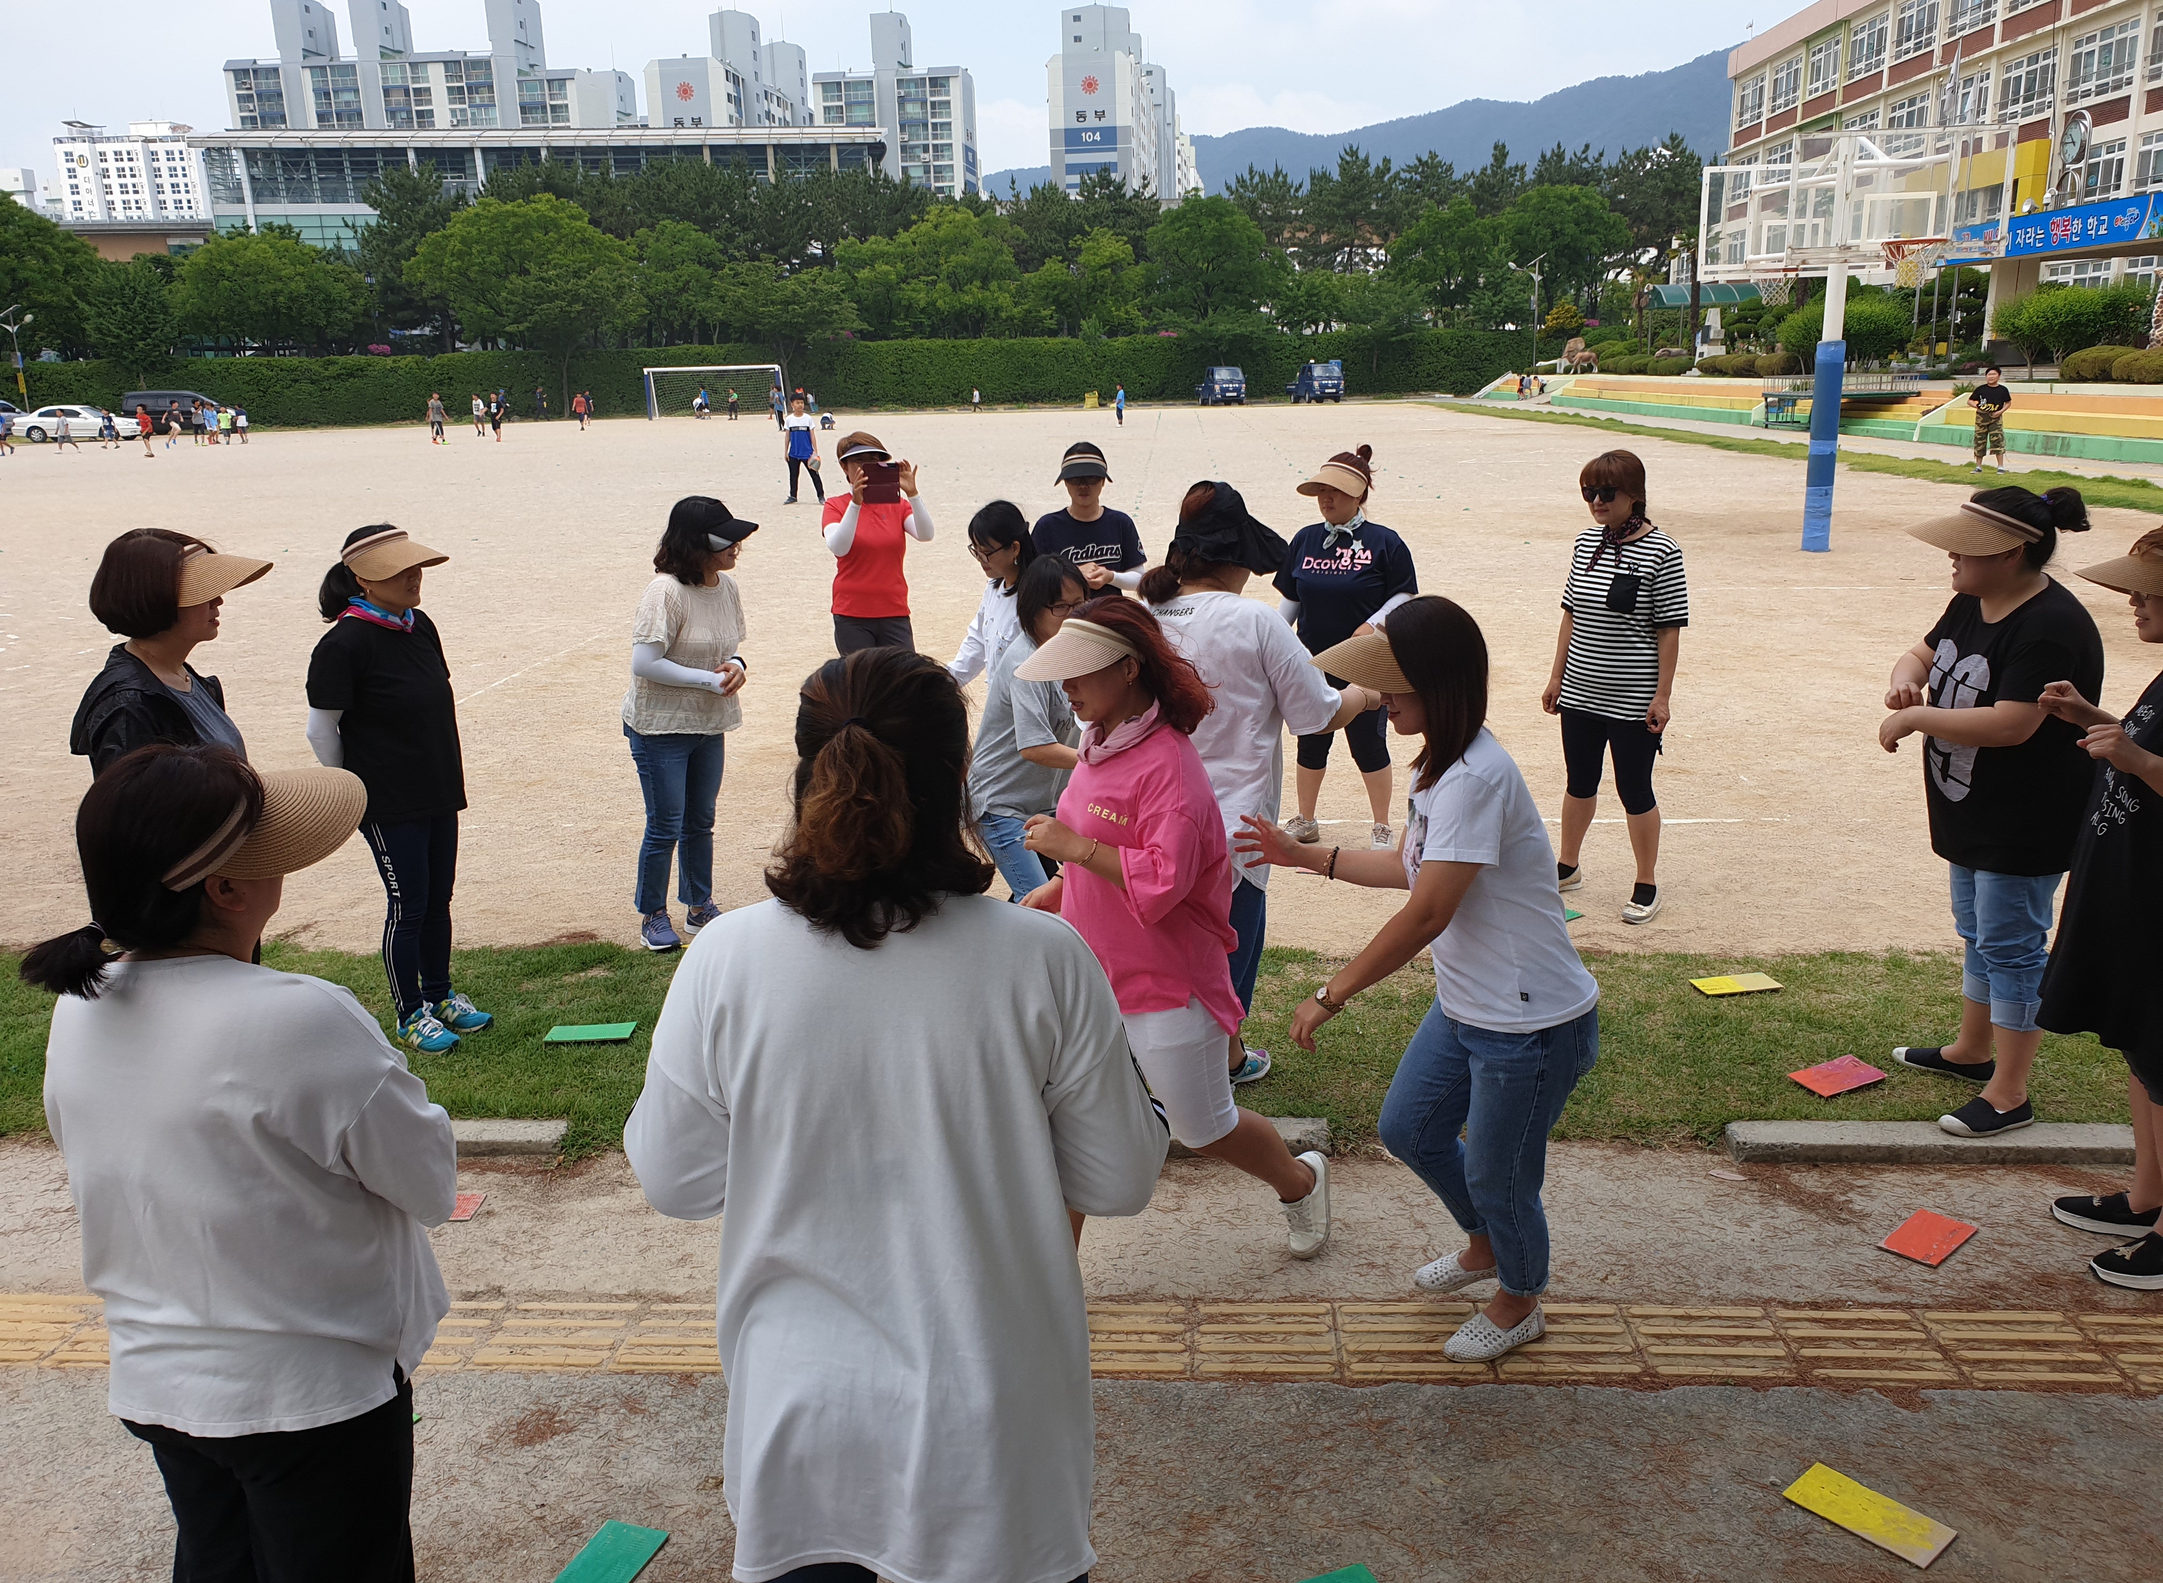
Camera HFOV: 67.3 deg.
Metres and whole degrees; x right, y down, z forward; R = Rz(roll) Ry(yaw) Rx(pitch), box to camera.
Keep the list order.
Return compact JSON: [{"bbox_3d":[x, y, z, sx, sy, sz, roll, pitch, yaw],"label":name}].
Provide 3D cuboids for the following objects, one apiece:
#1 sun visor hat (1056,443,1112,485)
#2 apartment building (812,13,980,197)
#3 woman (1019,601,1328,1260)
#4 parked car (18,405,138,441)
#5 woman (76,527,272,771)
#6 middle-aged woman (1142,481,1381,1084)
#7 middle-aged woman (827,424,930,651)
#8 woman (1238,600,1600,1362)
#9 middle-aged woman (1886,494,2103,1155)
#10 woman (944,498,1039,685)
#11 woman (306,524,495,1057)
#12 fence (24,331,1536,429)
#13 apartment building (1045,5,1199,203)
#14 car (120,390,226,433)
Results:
[{"bbox_3d":[0.010,-1.347,6.726,0.250,0.150,0.260,-2,14,0],"label":"sun visor hat"},{"bbox_3d":[-25.225,-82.182,229.622,20.500,51.181,12.000,0,14,5],"label":"apartment building"},{"bbox_3d":[0.190,0.350,3.393,0.680,1.496,0.480,-9,16,-26],"label":"woman"},{"bbox_3d":[-40.394,-14.848,65.600,4.750,1.420,1.820,-4,14,-8],"label":"parked car"},{"bbox_3d":[-2.128,0.171,3.973,0.400,1.620,0.480,0,15,6],"label":"woman"},{"bbox_3d":[0.473,-0.022,4.435,0.550,1.624,0.580,12,20,43],"label":"middle-aged woman"},{"bbox_3d":[-0.925,-0.791,7.428,0.500,1.675,0.450,-4,15,-10],"label":"middle-aged woman"},{"bbox_3d":[0.669,0.382,3.172,0.660,1.490,0.480,-4,15,-11],"label":"woman"},{"bbox_3d":[2.330,0.028,4.139,0.460,1.590,0.530,-4,15,-10],"label":"middle-aged woman"},{"bbox_3d":[-0.271,-0.208,5.513,0.400,1.540,0.480,-12,18,-35],"label":"woman"},{"bbox_3d":[-2.030,-0.005,4.834,0.460,1.554,0.440,4,15,21],"label":"woman"},{"bbox_3d":[-12.760,-20.930,82.500,75.611,3.400,1.000,-4,15,-8],"label":"fence"},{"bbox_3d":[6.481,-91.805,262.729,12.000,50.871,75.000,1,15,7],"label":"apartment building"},{"bbox_3d":[-41.580,-17.467,75.000,5.100,1.950,1.900,-4,15,-9],"label":"car"}]

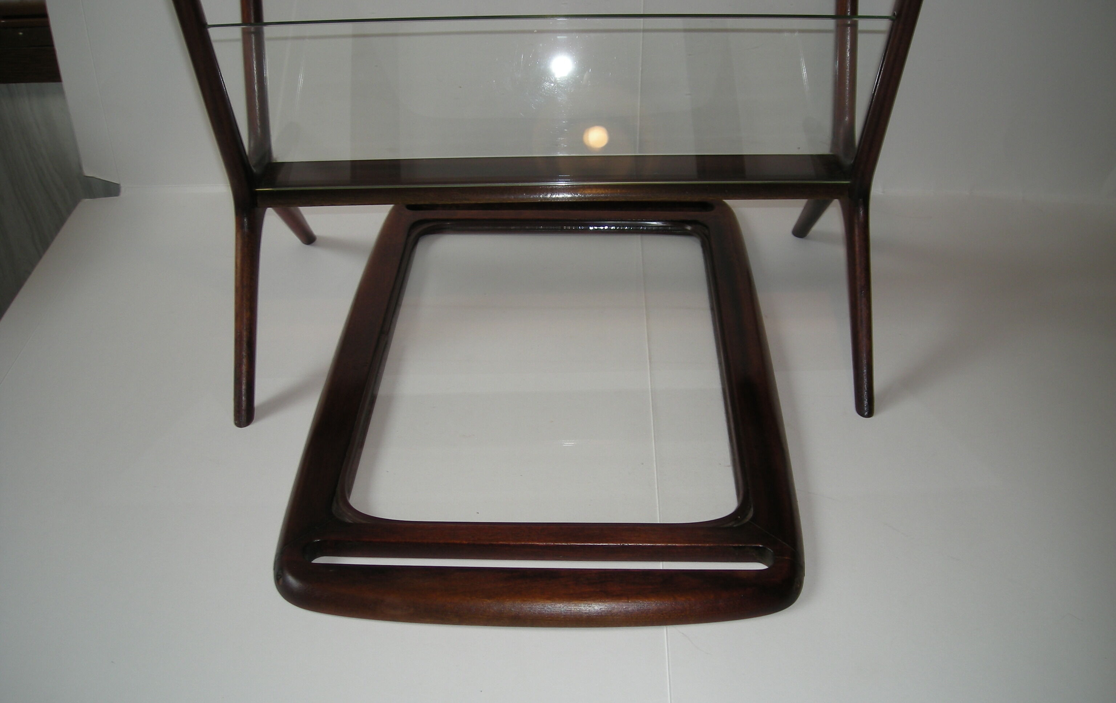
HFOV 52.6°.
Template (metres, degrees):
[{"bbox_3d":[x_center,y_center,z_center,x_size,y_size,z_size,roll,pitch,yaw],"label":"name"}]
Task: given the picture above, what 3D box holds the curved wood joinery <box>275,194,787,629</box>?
[{"bbox_3d":[-0.006,0.001,0.951,0.371,0.021,0.589,0,35,2],"label":"curved wood joinery"}]

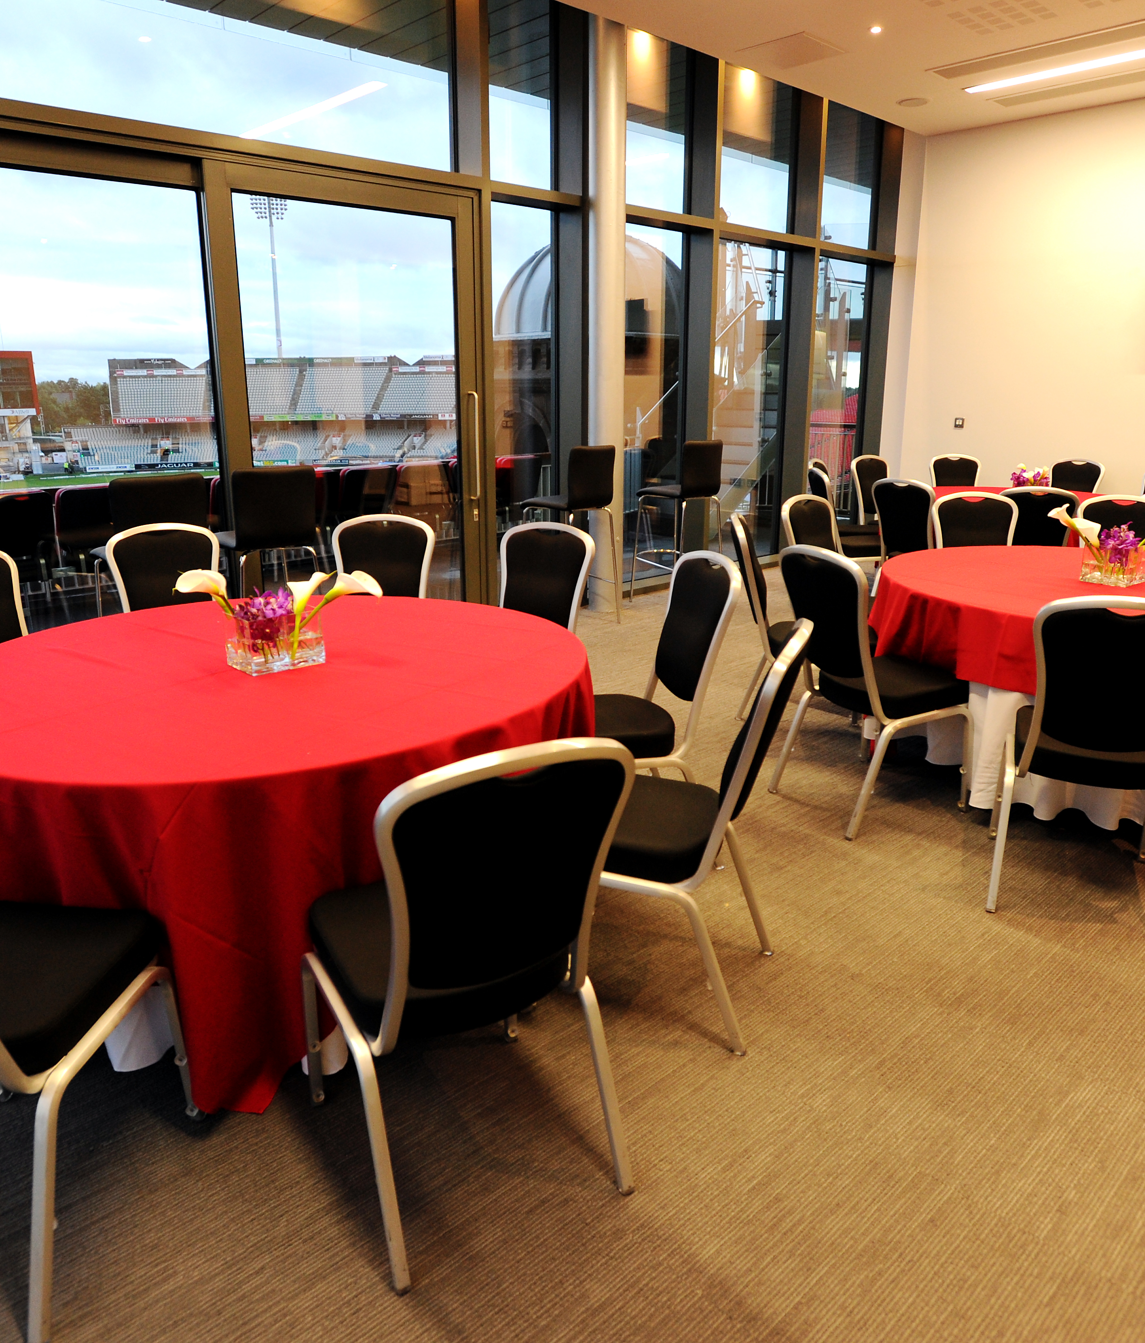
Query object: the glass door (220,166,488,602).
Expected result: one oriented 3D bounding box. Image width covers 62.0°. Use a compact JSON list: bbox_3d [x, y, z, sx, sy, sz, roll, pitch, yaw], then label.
[{"bbox_3d":[-1.125,-1.338,5.225,1.581,2.436,0.080,-15,22,-40],"label":"glass door"}]

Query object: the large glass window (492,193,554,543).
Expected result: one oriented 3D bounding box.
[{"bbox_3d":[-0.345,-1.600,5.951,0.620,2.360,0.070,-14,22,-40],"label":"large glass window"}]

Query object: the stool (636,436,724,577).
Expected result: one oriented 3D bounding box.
[{"bbox_3d":[0.748,-1.035,6.678,0.490,1.110,0.450,15,22,43],"label":"stool"}]

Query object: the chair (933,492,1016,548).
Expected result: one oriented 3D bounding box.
[{"bbox_3d":[1.936,-0.345,4.477,0.455,0.945,0.575,0,16,0],"label":"chair"}]

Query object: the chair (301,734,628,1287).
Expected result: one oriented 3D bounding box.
[{"bbox_3d":[-0.209,0.498,1.753,0.470,0.940,0.560,-9,18,-27],"label":"chair"}]

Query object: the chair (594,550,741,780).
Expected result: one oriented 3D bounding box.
[{"bbox_3d":[0.194,0.085,3.150,0.570,0.958,0.464,-7,18,-21],"label":"chair"}]

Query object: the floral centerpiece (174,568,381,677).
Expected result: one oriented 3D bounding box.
[{"bbox_3d":[-0.790,-0.147,2.573,0.534,0.257,0.302,-4,17,-11],"label":"floral centerpiece"}]

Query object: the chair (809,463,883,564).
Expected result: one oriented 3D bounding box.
[{"bbox_3d":[1.927,-0.919,6.576,0.560,0.940,0.470,-1,16,-4],"label":"chair"}]

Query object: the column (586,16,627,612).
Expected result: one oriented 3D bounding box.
[{"bbox_3d":[0.212,-2.134,6.094,0.240,3.550,0.240,0,16,0],"label":"column"}]

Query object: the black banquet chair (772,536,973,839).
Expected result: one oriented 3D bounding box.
[{"bbox_3d":[1.088,0.017,3.424,0.570,0.963,0.464,-8,18,-25],"label":"black banquet chair"}]

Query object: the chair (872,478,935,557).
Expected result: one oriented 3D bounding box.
[{"bbox_3d":[2.238,-0.772,6.092,0.570,0.948,0.464,-12,20,-34],"label":"chair"}]

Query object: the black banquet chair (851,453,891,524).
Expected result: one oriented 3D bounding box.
[{"bbox_3d":[2.454,-1.176,7.397,0.460,0.930,0.560,-8,18,-24],"label":"black banquet chair"}]

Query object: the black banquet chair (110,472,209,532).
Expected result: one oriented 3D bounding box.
[{"bbox_3d":[-1.791,-0.309,4.139,0.420,1.080,0.470,-14,22,-40],"label":"black banquet chair"}]

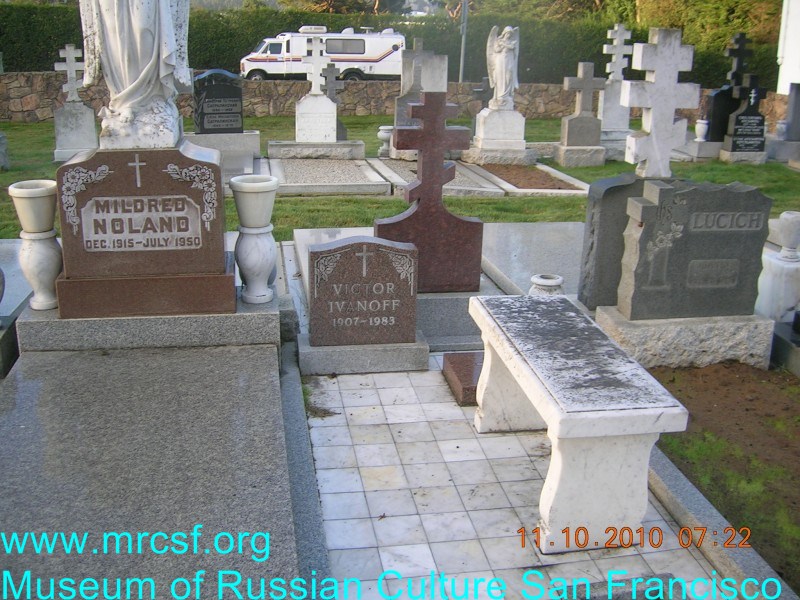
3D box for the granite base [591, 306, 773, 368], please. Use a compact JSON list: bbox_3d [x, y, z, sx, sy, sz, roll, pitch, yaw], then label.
[{"bbox_3d":[1.296,0.176,3.712,0.725,0.223,0.270,-1,19,-10],"label":"granite base"}]

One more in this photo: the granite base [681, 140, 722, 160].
[{"bbox_3d":[4.496,-2.148,11.381,0.889,0.226,0.450,-2,19,-10],"label":"granite base"}]

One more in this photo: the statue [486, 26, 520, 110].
[{"bbox_3d":[1.286,-2.888,10.100,0.382,1.001,0.289,-1,19,-10],"label":"statue"}]

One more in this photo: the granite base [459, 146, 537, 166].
[{"bbox_3d":[1.240,-1.803,10.030,0.820,0.200,0.500,-3,19,-12],"label":"granite base"}]

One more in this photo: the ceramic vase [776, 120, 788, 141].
[{"bbox_3d":[5.466,-2.422,11.560,0.165,0.280,0.165,-2,18,-9],"label":"ceramic vase"}]

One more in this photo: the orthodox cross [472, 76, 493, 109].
[{"bbox_3d":[1.245,-2.880,11.402,0.433,0.516,0.124,-1,19,-10],"label":"orthodox cross"}]

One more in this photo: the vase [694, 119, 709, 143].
[{"bbox_3d":[4.156,-2.337,11.129,0.190,0.279,0.190,-2,19,-10],"label":"vase"}]

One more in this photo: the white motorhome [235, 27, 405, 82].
[{"bbox_3d":[-3.503,-11.055,36.800,7.200,2.700,2.200,-2,19,-11],"label":"white motorhome"}]

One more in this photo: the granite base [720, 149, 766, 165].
[{"bbox_3d":[4.636,-1.940,10.922,0.519,0.146,0.280,-2,19,-10],"label":"granite base"}]

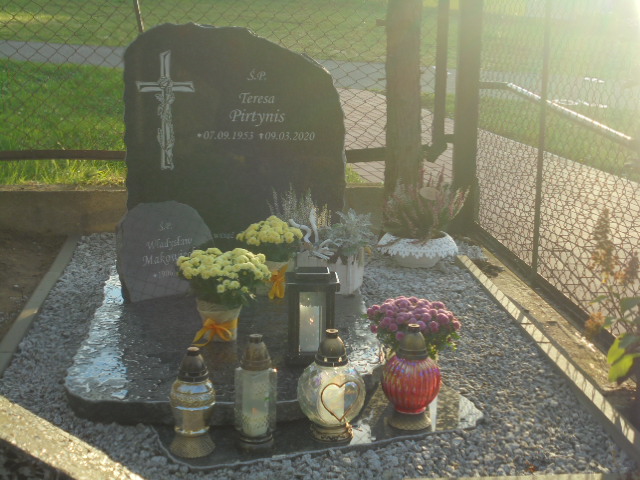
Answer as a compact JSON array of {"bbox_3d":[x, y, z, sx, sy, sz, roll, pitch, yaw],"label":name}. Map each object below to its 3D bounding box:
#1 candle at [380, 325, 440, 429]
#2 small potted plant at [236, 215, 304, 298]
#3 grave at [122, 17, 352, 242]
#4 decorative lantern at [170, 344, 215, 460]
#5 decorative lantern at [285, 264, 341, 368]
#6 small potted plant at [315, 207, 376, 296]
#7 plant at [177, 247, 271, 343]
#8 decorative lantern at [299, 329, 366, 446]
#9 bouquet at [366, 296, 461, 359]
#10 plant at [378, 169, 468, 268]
[{"bbox_3d":[0.250,0.362,2.794,0.161,0.277,0.161,0,13,0],"label":"candle"},{"bbox_3d":[-0.179,0.052,3.790,0.245,0.293,0.245,0,13,0],"label":"small potted plant"},{"bbox_3d":[-0.353,-0.428,4.376,0.915,0.964,0.100,0,13,0],"label":"grave"},{"bbox_3d":[-0.325,0.402,2.632,0.117,0.272,0.117,0,13,0],"label":"decorative lantern"},{"bbox_3d":[-0.022,0.223,3.101,0.154,0.271,0.154,1,13,4],"label":"decorative lantern"},{"bbox_3d":[0.083,0.032,3.865,0.210,0.298,0.170,6,14,24],"label":"small potted plant"},{"bbox_3d":[-0.317,0.164,3.302,0.297,0.295,0.297,0,13,0],"label":"plant"},{"bbox_3d":[0.031,0.374,2.717,0.174,0.289,0.174,0,13,0],"label":"decorative lantern"},{"bbox_3d":[0.282,0.314,3.093,0.281,0.296,0.281,0,13,0],"label":"bouquet"},{"bbox_3d":[0.450,-0.106,4.632,0.403,0.423,0.403,0,13,0],"label":"plant"}]

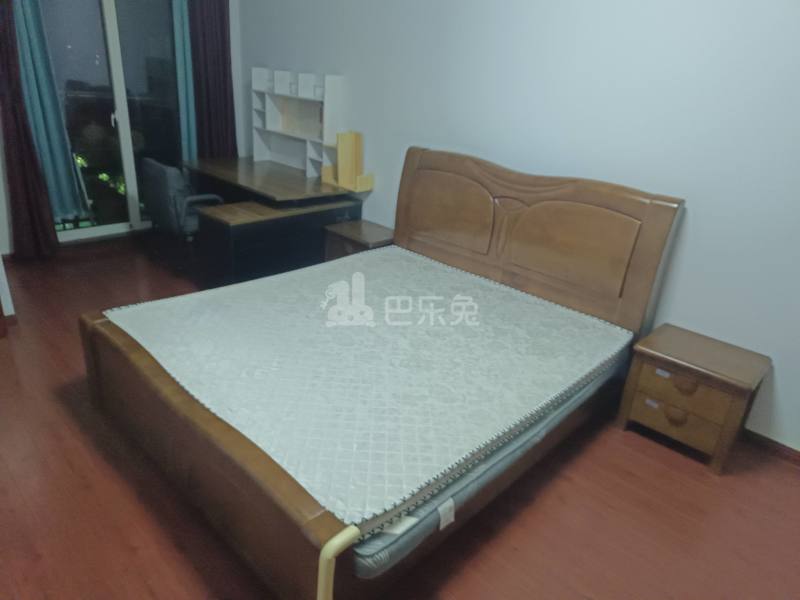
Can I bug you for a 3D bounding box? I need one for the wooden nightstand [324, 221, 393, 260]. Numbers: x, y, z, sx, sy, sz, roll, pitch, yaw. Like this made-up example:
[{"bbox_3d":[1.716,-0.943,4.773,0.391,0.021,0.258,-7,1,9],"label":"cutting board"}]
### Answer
[{"bbox_3d":[-0.276,-0.316,4.278,0.530,0.480,0.435,24,30,39],"label":"wooden nightstand"}]

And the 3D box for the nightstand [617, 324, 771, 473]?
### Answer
[{"bbox_3d":[1.460,0.480,2.683,0.520,0.480,0.440,24,30,39],"label":"nightstand"}]

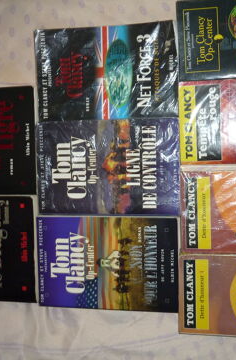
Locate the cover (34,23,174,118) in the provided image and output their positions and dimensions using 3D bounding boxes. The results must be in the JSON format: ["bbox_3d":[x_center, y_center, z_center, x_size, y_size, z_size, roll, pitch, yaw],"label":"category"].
[{"bbox_3d":[-0.018,-0.152,0.664,0.205,0.025,0.135,0,93,12],"label":"cover"}]

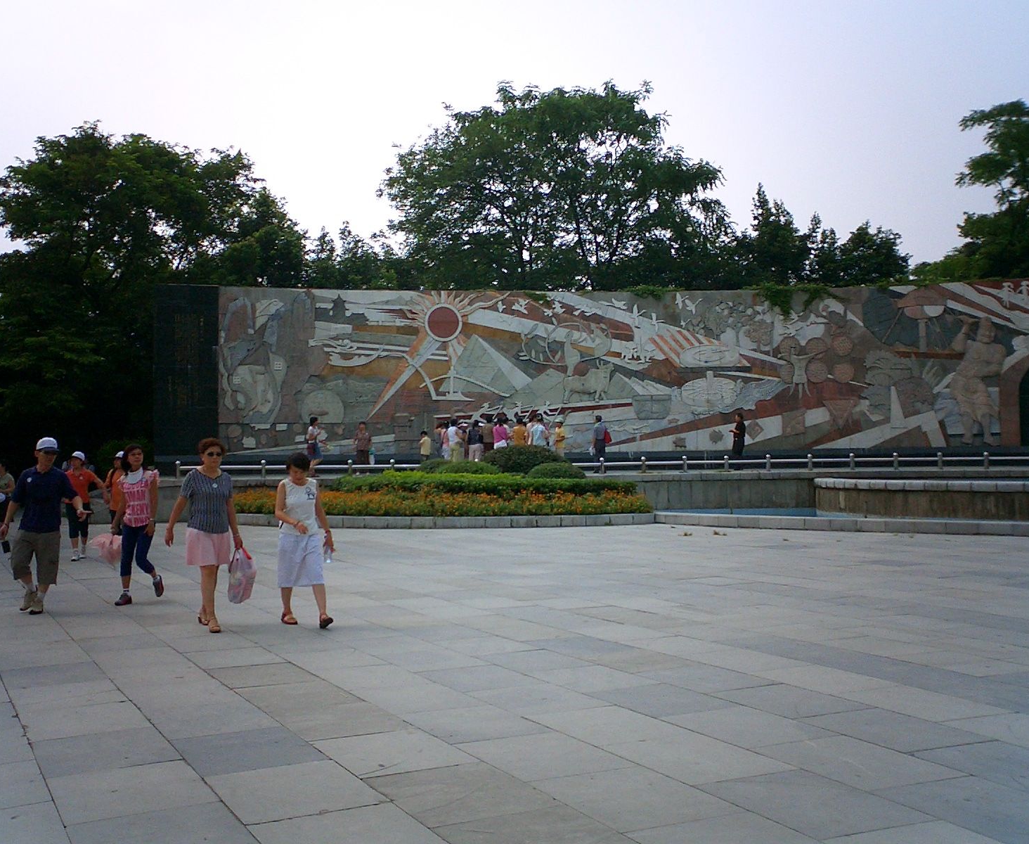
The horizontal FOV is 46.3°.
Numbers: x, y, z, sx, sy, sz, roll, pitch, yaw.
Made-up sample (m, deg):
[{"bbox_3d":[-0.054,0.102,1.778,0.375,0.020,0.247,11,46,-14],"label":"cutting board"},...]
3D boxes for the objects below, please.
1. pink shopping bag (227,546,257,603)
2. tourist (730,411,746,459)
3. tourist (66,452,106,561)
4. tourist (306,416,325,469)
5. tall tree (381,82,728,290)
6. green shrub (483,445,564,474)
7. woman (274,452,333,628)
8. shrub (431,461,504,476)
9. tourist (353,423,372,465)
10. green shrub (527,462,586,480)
[{"bbox_3d":[-2.326,1.304,10.250,0.260,0.480,0.200,0,-2,-20],"label":"pink shopping bag"},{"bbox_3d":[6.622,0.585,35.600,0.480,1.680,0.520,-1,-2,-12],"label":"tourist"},{"bbox_3d":[-6.378,1.256,17.900,0.620,1.630,0.420,-1,-2,0],"label":"tourist"},{"bbox_3d":[-5.347,0.673,32.300,0.550,1.610,0.500,-1,-2,-3],"label":"tourist"},{"bbox_3d":[1.492,-5.549,48.240,13.860,16.080,13.000,-1,-2,0],"label":"tall tree"},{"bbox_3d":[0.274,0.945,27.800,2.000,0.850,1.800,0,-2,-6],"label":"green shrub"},{"bbox_3d":[-1.868,1.043,10.650,0.500,1.540,0.480,0,-2,-21],"label":"woman"},{"bbox_3d":[-1.095,1.115,27.000,1.600,0.550,1.450,0,-2,-6],"label":"shrub"},{"bbox_3d":[-4.527,0.772,35.800,0.520,1.560,0.320,0,-2,-7],"label":"tourist"},{"bbox_3d":[1.042,1.348,30.000,1.530,0.720,1.450,-1,-2,0],"label":"green shrub"}]

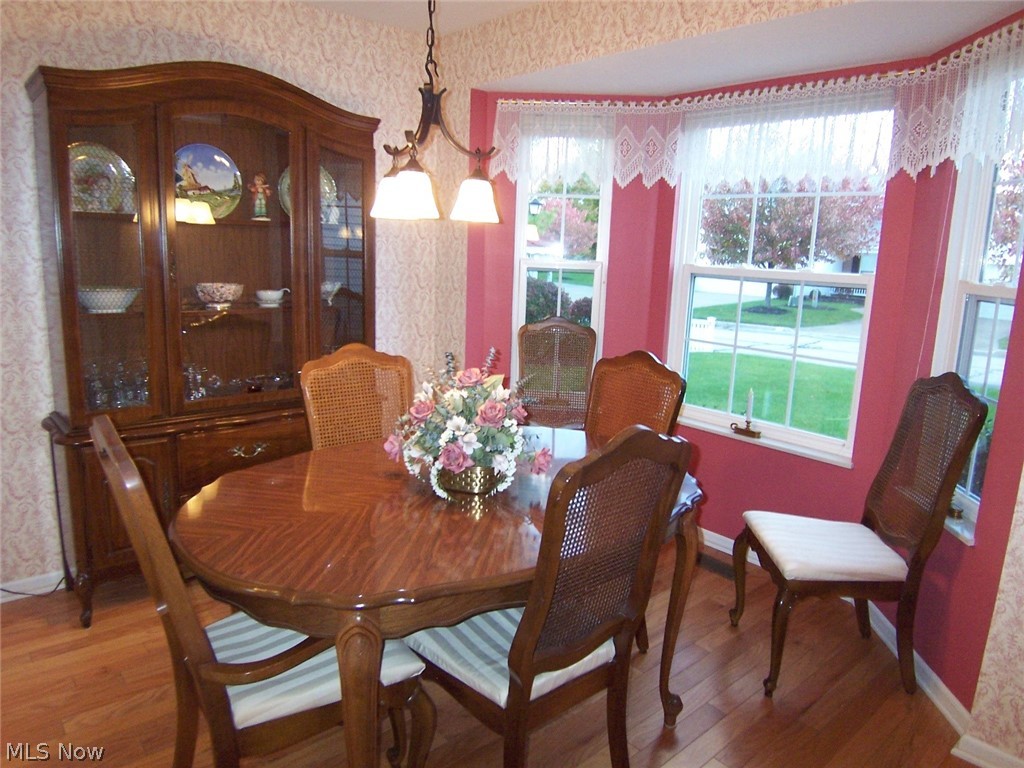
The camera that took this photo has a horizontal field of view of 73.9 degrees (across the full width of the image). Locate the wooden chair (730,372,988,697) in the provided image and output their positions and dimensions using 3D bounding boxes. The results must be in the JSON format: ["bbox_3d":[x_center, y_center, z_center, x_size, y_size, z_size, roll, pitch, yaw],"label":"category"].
[{"bbox_3d":[1.168,0.481,2.350,0.610,1.090,0.500,3,11,2],"label":"wooden chair"}]

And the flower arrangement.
[{"bbox_3d":[-0.117,0.106,1.951,0.480,0.400,0.420,2,11,-3],"label":"flower arrangement"}]

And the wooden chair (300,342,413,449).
[{"bbox_3d":[-0.399,0.439,2.239,0.500,1.090,0.610,-6,14,-38],"label":"wooden chair"}]

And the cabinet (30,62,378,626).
[{"bbox_3d":[-1.176,-0.194,2.808,1.340,2.060,0.440,-7,15,-42],"label":"cabinet"}]

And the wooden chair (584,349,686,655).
[{"bbox_3d":[0.229,0.446,2.346,0.610,1.090,0.510,-7,15,-41],"label":"wooden chair"}]

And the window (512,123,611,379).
[{"bbox_3d":[0.257,-0.603,3.516,0.480,1.490,0.100,3,11,2],"label":"window"}]

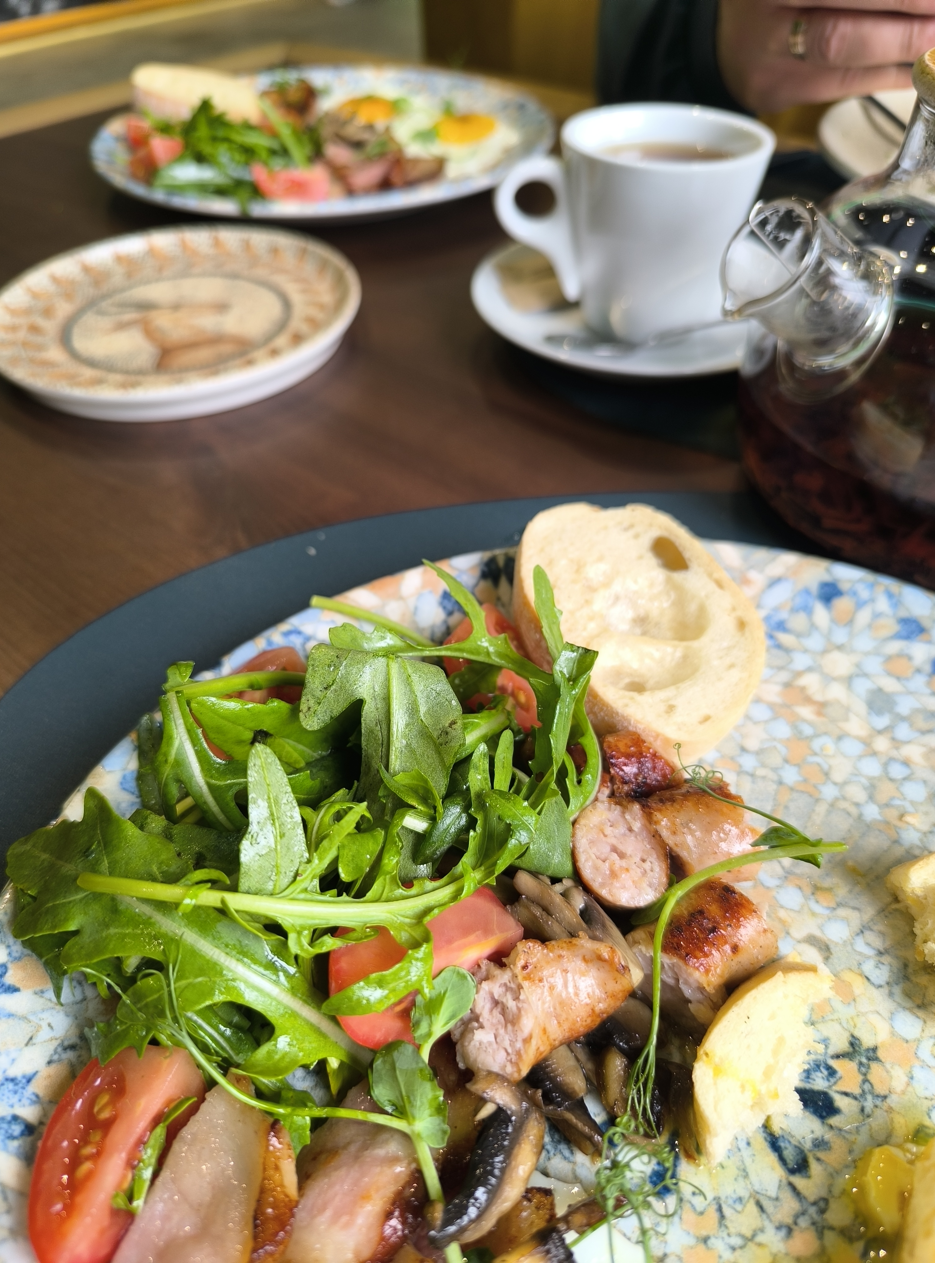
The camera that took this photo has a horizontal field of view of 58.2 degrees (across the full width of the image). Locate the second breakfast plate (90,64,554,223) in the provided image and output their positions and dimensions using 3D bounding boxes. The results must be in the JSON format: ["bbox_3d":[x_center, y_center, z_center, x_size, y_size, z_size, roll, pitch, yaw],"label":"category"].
[{"bbox_3d":[-0.084,-0.304,0.526,0.285,0.025,0.285,0,47,0],"label":"second breakfast plate"}]

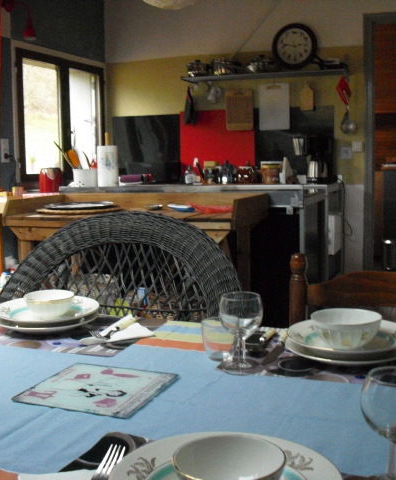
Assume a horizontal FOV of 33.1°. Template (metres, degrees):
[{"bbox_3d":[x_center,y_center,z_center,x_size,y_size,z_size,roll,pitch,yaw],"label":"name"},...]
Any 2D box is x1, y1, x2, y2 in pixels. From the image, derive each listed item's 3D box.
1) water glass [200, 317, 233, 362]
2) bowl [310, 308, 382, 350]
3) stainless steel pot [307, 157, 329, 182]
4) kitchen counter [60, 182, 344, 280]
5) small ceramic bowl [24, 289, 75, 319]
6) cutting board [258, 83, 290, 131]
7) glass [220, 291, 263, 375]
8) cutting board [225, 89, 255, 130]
[{"bbox_3d":[0.039,0.187,1.243,0.066,0.075,0.066,-1,7,0],"label":"water glass"},{"bbox_3d":[0.278,0.171,1.250,0.131,0.058,0.131,-1,7,0],"label":"bowl"},{"bbox_3d":[0.834,-0.492,4.647,0.145,0.175,0.130,2,8,20],"label":"stainless steel pot"},{"bbox_3d":[0.035,0.039,4.995,1.950,0.915,0.700,2,8,20],"label":"kitchen counter"},{"bbox_3d":[-0.331,0.153,1.495,0.112,0.053,0.112,-1,7,0],"label":"small ceramic bowl"},{"bbox_3d":[0.579,-1.003,5.014,0.228,0.342,0.014,2,8,20],"label":"cutting board"},{"bbox_3d":[0.075,0.165,1.180,0.078,0.132,0.078,-1,7,0],"label":"glass"},{"bbox_3d":[0.303,-0.938,4.800,0.203,0.297,0.018,2,8,20],"label":"cutting board"}]

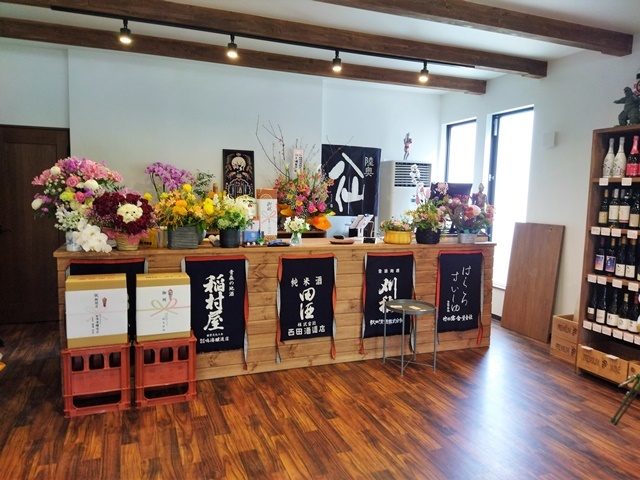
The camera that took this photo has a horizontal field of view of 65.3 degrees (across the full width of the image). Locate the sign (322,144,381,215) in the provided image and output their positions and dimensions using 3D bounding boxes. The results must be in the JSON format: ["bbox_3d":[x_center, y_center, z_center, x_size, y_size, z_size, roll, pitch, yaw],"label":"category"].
[{"bbox_3d":[0.379,-0.752,6.313,0.820,0.890,0.040,-1,6,-23],"label":"sign"}]

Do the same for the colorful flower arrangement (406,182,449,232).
[{"bbox_3d":[1.007,-0.304,4.675,0.360,0.460,0.320,-1,6,-23],"label":"colorful flower arrangement"}]

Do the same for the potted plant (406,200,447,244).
[{"bbox_3d":[0.978,-0.164,4.567,0.370,0.393,0.320,-1,6,-22],"label":"potted plant"}]

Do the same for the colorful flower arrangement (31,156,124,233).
[{"bbox_3d":[-1.654,-0.317,3.417,0.562,0.504,0.450,-1,6,-22],"label":"colorful flower arrangement"}]

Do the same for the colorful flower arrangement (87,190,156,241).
[{"bbox_3d":[-1.452,-0.179,3.651,0.481,0.355,0.400,-1,5,-22],"label":"colorful flower arrangement"}]

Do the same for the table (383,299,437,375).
[{"bbox_3d":[0.749,0.799,4.128,0.440,0.530,0.440,1,5,0],"label":"table"}]

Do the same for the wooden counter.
[{"bbox_3d":[-0.182,0.509,4.327,3.670,0.960,0.700,-1,6,-23],"label":"wooden counter"}]

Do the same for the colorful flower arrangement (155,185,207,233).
[{"bbox_3d":[-1.071,-0.242,3.831,0.404,0.357,0.360,-1,5,-22],"label":"colorful flower arrangement"}]

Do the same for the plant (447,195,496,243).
[{"bbox_3d":[1.461,-0.199,4.845,0.430,0.430,0.350,-1,6,-23],"label":"plant"}]

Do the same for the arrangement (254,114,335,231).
[{"bbox_3d":[-0.290,-0.728,5.464,0.802,1.210,0.600,-1,5,-22],"label":"arrangement"}]

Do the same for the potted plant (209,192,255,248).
[{"bbox_3d":[-0.683,-0.158,3.888,0.337,0.422,0.300,-1,6,-22],"label":"potted plant"}]

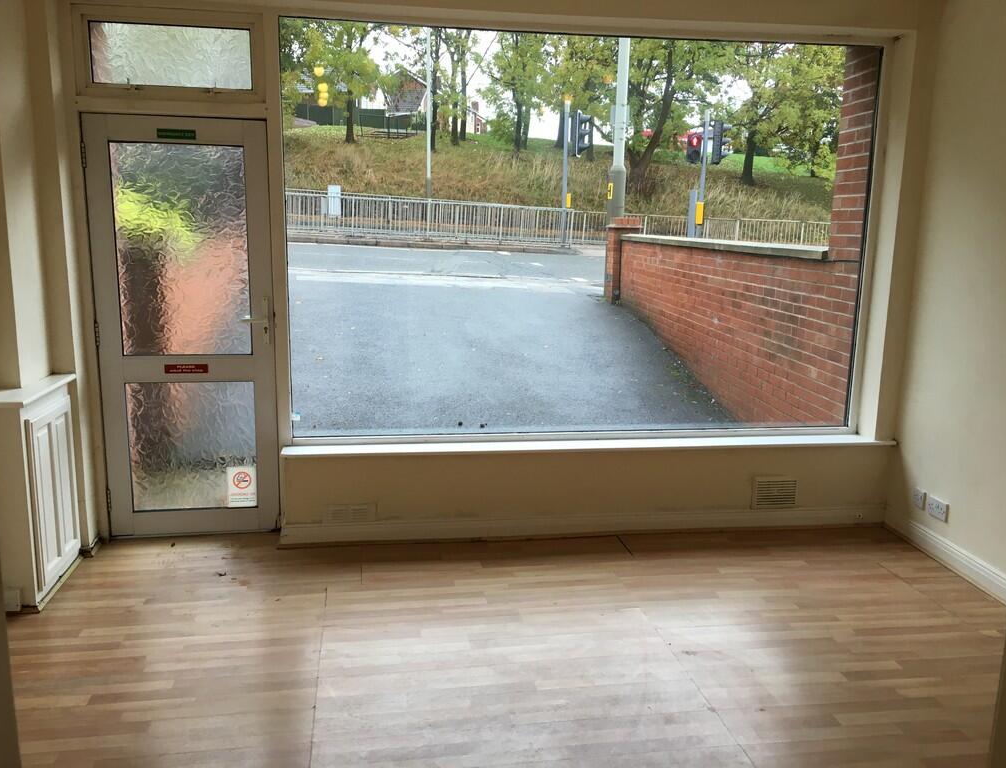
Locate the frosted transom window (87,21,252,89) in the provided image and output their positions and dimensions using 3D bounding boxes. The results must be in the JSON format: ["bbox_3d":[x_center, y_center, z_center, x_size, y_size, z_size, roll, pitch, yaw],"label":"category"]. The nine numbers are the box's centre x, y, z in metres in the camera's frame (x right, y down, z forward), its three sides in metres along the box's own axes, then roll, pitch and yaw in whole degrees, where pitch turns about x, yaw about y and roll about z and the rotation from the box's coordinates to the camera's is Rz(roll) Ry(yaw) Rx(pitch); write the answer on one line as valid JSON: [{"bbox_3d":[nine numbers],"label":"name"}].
[{"bbox_3d":[-1.504,-1.493,3.922,0.700,0.268,0.045,-1,10,-8],"label":"frosted transom window"}]

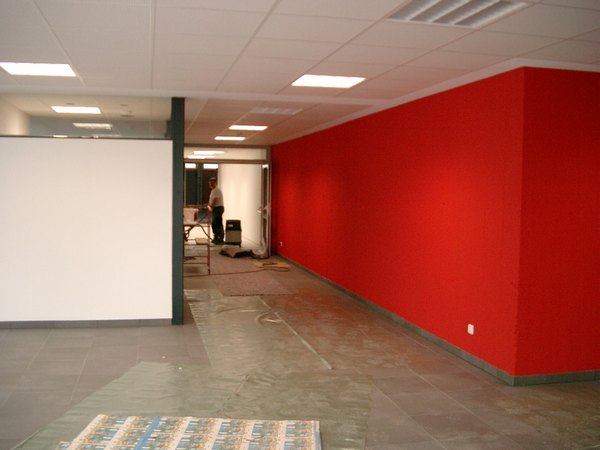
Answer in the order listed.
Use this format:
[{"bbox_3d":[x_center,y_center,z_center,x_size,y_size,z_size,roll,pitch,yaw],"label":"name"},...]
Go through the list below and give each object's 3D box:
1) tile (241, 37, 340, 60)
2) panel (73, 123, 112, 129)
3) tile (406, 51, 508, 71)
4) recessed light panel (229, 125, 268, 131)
[{"bbox_3d":[-0.070,-1.204,4.370,0.608,0.025,0.608,0,4,-13],"label":"tile"},{"bbox_3d":[-3.510,-1.704,10.952,0.594,0.050,0.601,0,4,-13],"label":"panel"},{"bbox_3d":[1.144,-1.228,4.808,0.613,0.025,0.614,0,4,-13],"label":"tile"},{"bbox_3d":[-0.859,-1.610,10.426,0.600,0.060,0.600,0,4,-13],"label":"recessed light panel"}]

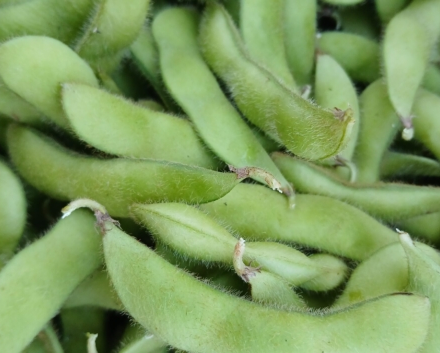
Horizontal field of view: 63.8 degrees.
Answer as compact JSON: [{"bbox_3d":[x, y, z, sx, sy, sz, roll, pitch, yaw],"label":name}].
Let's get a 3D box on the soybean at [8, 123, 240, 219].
[{"bbox_3d":[-0.030,0.001,0.097,0.069,0.010,0.020,13,67,6],"label":"soybean"}]

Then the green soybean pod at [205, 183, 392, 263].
[{"bbox_3d":[0.021,0.011,0.097,0.058,0.009,0.016,12,67,5],"label":"green soybean pod"}]

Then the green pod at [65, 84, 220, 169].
[{"bbox_3d":[-0.026,-0.013,0.108,0.058,0.009,0.018,20,74,6],"label":"green pod"}]

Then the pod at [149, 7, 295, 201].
[{"bbox_3d":[-0.003,-0.022,0.107,0.019,0.009,0.069,-27,81,-5],"label":"pod"}]

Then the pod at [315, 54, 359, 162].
[{"bbox_3d":[0.039,-0.023,0.118,0.014,0.009,0.040,3,72,1],"label":"pod"}]

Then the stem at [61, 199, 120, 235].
[{"bbox_3d":[-0.032,0.010,0.089,0.016,0.004,0.007,20,68,8],"label":"stem"}]

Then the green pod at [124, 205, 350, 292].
[{"bbox_3d":[0.003,0.018,0.092,0.059,0.012,0.012,18,68,8],"label":"green pod"}]

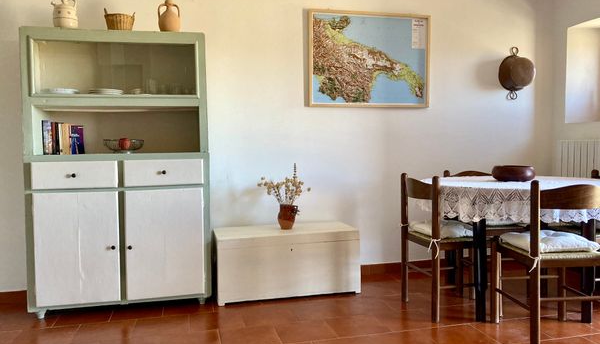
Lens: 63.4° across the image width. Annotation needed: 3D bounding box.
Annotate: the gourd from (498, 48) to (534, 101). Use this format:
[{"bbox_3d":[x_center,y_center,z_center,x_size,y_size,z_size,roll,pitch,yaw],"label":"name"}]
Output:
[{"bbox_3d":[1.792,-0.811,3.957,0.292,0.431,0.173,-2,3,-13],"label":"gourd"}]

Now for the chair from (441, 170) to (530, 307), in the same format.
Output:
[{"bbox_3d":[1.278,0.400,3.329,0.436,0.826,0.446,-1,3,-6],"label":"chair"}]

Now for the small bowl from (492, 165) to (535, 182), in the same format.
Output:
[{"bbox_3d":[1.341,0.006,3.088,0.257,0.099,0.257,-1,3,0],"label":"small bowl"}]

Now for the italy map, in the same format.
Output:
[{"bbox_3d":[0.551,-0.859,3.738,0.921,0.665,0.020,-2,3,-13],"label":"italy map"}]

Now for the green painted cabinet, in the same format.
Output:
[{"bbox_3d":[-1.153,-0.003,3.175,1.079,1.734,0.416,-2,3,-13],"label":"green painted cabinet"}]

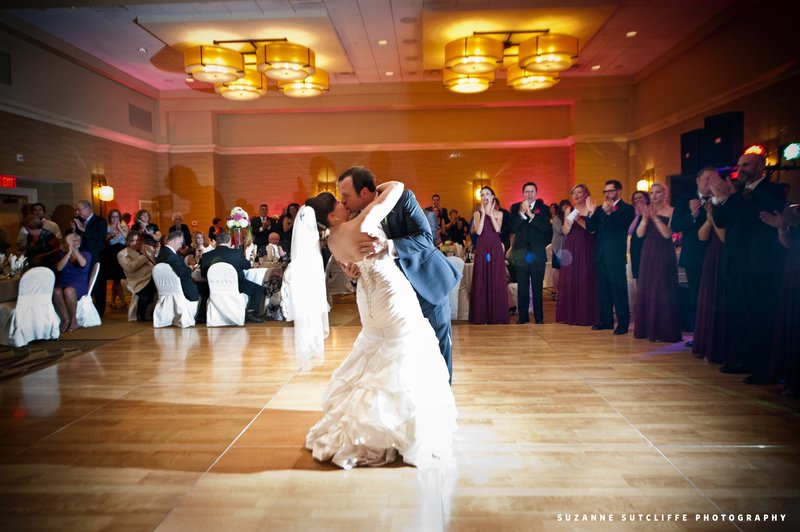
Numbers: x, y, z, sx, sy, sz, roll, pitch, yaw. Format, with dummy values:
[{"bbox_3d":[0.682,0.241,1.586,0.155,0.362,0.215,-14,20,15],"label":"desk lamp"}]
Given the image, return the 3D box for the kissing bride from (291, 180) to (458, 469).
[{"bbox_3d":[-0.140,0.292,3.180,0.800,1.540,0.900,3,6,38],"label":"kissing bride"}]

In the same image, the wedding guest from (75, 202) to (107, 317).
[{"bbox_3d":[-4.398,-0.077,7.659,0.450,1.720,0.520,-1,4,-4],"label":"wedding guest"}]

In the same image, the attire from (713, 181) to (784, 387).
[{"bbox_3d":[2.864,0.107,4.380,0.480,1.610,0.560,-3,5,-23],"label":"attire"}]

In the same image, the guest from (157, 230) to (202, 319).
[{"bbox_3d":[-2.949,0.142,7.459,0.540,1.260,0.720,1,5,30],"label":"guest"}]

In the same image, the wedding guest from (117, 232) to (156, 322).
[{"bbox_3d":[-3.729,0.135,7.600,0.700,1.280,0.520,0,5,17],"label":"wedding guest"}]

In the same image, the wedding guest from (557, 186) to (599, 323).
[{"bbox_3d":[2.248,-0.152,6.750,0.540,1.740,0.460,3,6,39],"label":"wedding guest"}]

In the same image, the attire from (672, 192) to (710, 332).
[{"bbox_3d":[3.091,0.012,5.581,0.380,1.520,0.540,-4,5,-37],"label":"attire"}]

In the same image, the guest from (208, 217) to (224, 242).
[{"bbox_3d":[-4.743,-0.473,13.834,0.460,1.600,0.360,-4,5,-30],"label":"guest"}]

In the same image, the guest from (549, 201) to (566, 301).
[{"bbox_3d":[2.619,-0.263,8.750,0.480,1.640,0.400,1,5,29],"label":"guest"}]

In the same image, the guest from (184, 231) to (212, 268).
[{"bbox_3d":[-3.302,0.060,8.837,0.500,1.240,0.650,-2,5,-18],"label":"guest"}]

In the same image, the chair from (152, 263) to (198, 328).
[{"bbox_3d":[-2.977,0.357,7.243,0.450,0.865,0.540,0,5,17],"label":"chair"}]

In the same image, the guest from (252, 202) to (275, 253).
[{"bbox_3d":[-2.690,-0.350,10.500,0.550,1.750,0.420,-2,4,-12],"label":"guest"}]

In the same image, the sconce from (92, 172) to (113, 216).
[{"bbox_3d":[-6.699,-1.587,12.000,0.330,0.950,0.420,-1,4,3],"label":"sconce"}]

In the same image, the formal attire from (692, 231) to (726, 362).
[{"bbox_3d":[2.952,0.178,4.896,0.460,1.360,0.500,-4,5,-37],"label":"formal attire"}]

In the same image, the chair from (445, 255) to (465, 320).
[{"bbox_3d":[0.652,0.282,7.369,0.450,0.865,0.540,-2,4,-7],"label":"chair"}]

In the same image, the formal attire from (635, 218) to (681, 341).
[{"bbox_3d":[2.813,0.120,5.800,0.480,1.360,0.500,-5,6,-39],"label":"formal attire"}]

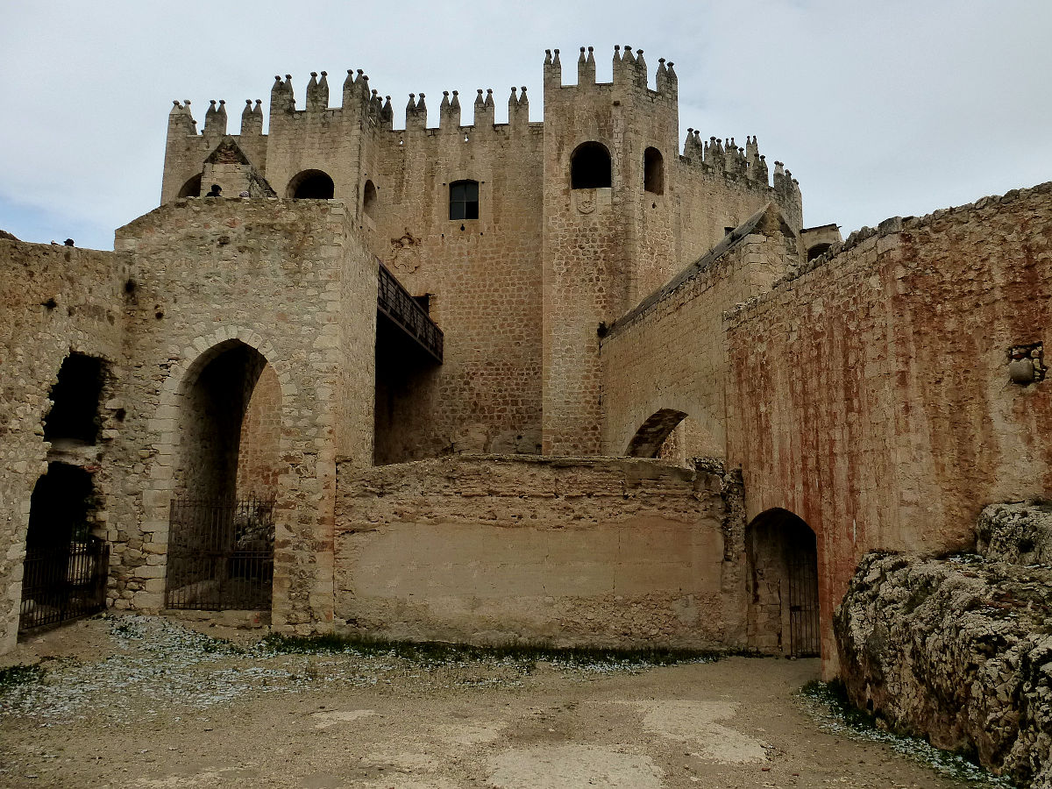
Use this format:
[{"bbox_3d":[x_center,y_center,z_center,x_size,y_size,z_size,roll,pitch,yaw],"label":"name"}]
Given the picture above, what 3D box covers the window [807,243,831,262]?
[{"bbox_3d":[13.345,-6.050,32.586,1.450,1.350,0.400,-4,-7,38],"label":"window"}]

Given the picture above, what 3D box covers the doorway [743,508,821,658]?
[{"bbox_3d":[4.709,3.344,12.734,0.650,2.703,2.155,1,-6,-15],"label":"doorway"}]

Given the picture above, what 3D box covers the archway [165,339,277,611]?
[{"bbox_3d":[-5.638,1.502,14.121,2.013,5.085,0.800,0,-6,2],"label":"archway"}]

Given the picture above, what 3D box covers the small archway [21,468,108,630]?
[{"bbox_3d":[-7.928,2.484,12.285,0.600,2.590,2.533,0,-6,-2],"label":"small archway"}]

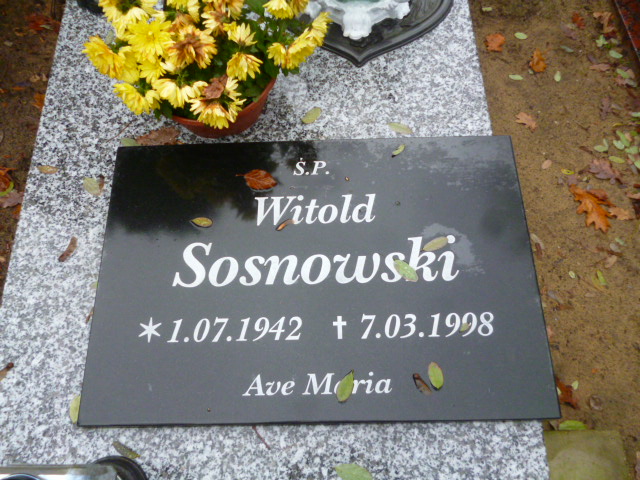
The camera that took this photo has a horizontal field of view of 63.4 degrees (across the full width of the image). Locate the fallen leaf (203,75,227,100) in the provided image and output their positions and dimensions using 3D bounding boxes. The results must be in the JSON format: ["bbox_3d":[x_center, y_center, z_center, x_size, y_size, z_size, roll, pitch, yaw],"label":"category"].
[{"bbox_3d":[-0.140,-0.203,0.688,0.026,0.018,0.041,32,73,13],"label":"fallen leaf"}]

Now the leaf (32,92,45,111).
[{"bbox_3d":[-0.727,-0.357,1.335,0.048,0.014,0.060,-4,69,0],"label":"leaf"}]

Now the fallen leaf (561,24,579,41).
[{"bbox_3d":[0.621,-0.518,1.288,0.023,0.010,0.062,-14,69,-4],"label":"fallen leaf"}]

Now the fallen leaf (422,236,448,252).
[{"bbox_3d":[0.162,0.006,0.723,0.042,0.004,0.014,-25,70,-8],"label":"fallen leaf"}]

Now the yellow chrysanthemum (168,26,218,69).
[{"bbox_3d":[-0.171,-0.254,0.684,0.065,0.042,0.062,0,68,2],"label":"yellow chrysanthemum"}]

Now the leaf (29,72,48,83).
[{"bbox_3d":[-0.741,-0.427,1.362,0.052,0.015,0.034,1,69,2],"label":"leaf"}]

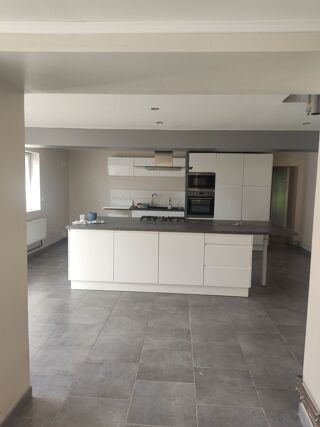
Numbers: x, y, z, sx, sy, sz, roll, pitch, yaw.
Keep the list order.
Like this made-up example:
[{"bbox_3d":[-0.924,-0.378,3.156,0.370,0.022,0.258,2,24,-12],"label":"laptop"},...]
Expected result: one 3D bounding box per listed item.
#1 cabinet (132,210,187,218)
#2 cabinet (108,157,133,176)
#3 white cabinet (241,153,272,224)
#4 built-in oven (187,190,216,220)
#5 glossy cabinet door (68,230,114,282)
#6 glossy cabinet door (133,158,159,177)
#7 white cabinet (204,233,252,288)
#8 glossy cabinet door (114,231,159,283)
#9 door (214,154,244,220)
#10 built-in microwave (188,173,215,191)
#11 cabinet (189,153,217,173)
[{"bbox_3d":[-0.029,0.321,7.413,1.200,0.780,0.600,2,5,4],"label":"cabinet"},{"bbox_3d":[-0.890,-1.104,7.364,0.599,0.417,0.350,1,6,4],"label":"cabinet"},{"bbox_3d":[2.149,-0.272,7.114,0.612,2.103,0.600,1,6,4],"label":"white cabinet"},{"bbox_3d":[0.940,-0.209,7.163,0.597,0.594,0.550,1,6,4],"label":"built-in oven"},{"bbox_3d":[-0.915,0.565,4.125,0.597,0.700,0.025,2,5,4],"label":"glossy cabinet door"},{"bbox_3d":[-0.317,-1.089,7.153,0.595,0.424,0.022,1,5,4],"label":"glossy cabinet door"},{"bbox_3d":[0.898,0.582,4.256,0.600,0.696,0.580,1,6,4],"label":"white cabinet"},{"bbox_3d":[-0.317,0.578,4.059,0.594,0.696,0.022,1,6,4],"label":"glossy cabinet door"},{"bbox_3d":[1.510,-0.305,6.806,0.597,2.000,0.022,1,5,4],"label":"door"},{"bbox_3d":[0.958,-0.728,7.157,0.595,0.410,0.420,2,5,4],"label":"built-in microwave"},{"bbox_3d":[0.961,-1.135,6.931,0.600,0.410,0.025,2,5,4],"label":"cabinet"}]

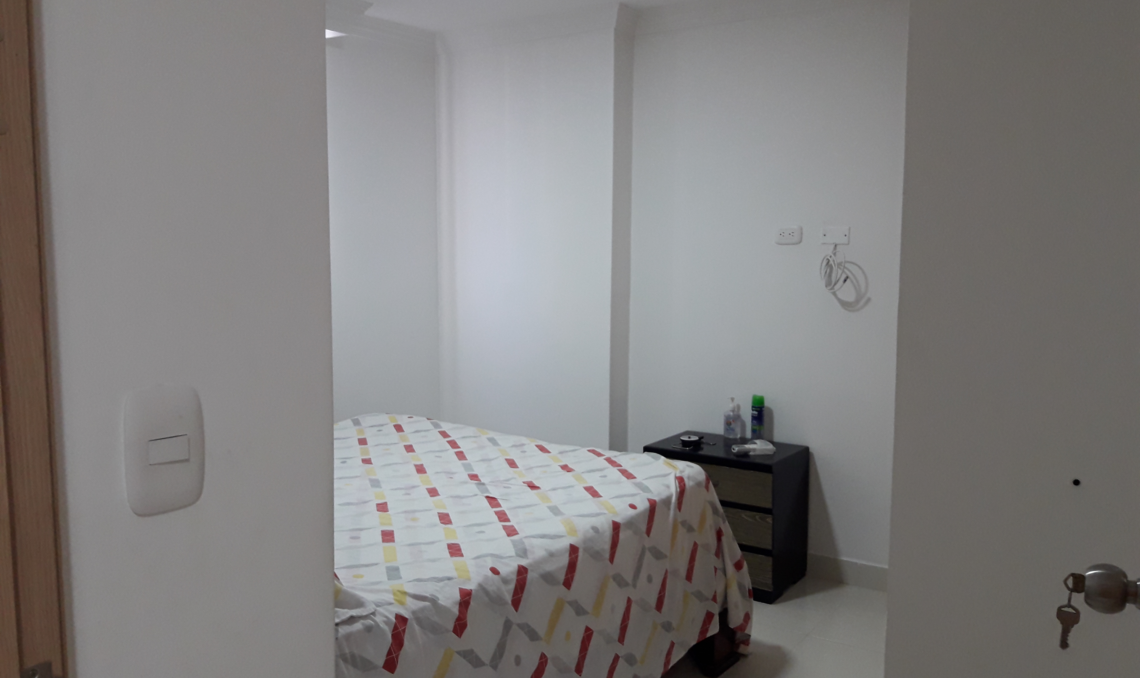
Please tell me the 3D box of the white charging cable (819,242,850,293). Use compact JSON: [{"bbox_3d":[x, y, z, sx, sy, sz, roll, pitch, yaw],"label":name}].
[{"bbox_3d":[1.029,-0.275,3.580,0.097,0.190,0.100,4,7,33],"label":"white charging cable"}]

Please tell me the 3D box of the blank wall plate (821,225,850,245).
[{"bbox_3d":[1.042,-0.408,3.625,0.113,0.072,0.006,4,7,33],"label":"blank wall plate"}]

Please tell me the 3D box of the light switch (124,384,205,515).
[{"bbox_3d":[-0.371,0.102,0.848,0.011,0.116,0.075,4,7,33],"label":"light switch"}]

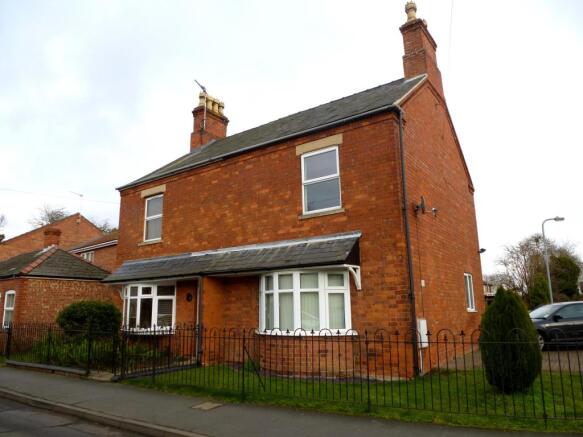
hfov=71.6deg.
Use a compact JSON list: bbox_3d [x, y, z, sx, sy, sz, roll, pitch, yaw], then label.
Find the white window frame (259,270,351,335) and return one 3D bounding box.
[{"bbox_3d":[0.160,1.988,9.443,2.550,1.429,0.480,-9,-14,33],"label":"white window frame"}]

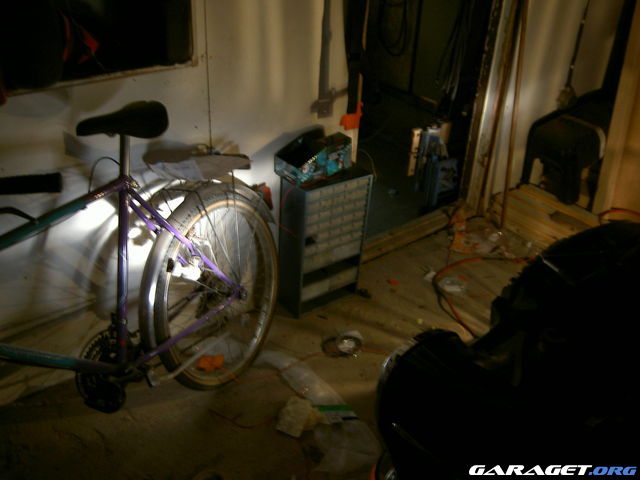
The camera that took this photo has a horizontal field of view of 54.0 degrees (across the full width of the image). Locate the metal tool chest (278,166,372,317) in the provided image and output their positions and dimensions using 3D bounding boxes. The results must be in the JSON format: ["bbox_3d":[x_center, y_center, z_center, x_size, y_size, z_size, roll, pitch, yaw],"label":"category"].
[{"bbox_3d":[0.012,0.001,2.473,0.306,0.552,0.150,-19,36,-33],"label":"metal tool chest"}]

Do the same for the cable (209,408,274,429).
[{"bbox_3d":[-0.256,0.566,2.005,0.220,0.008,0.075,3,30,0],"label":"cable"}]

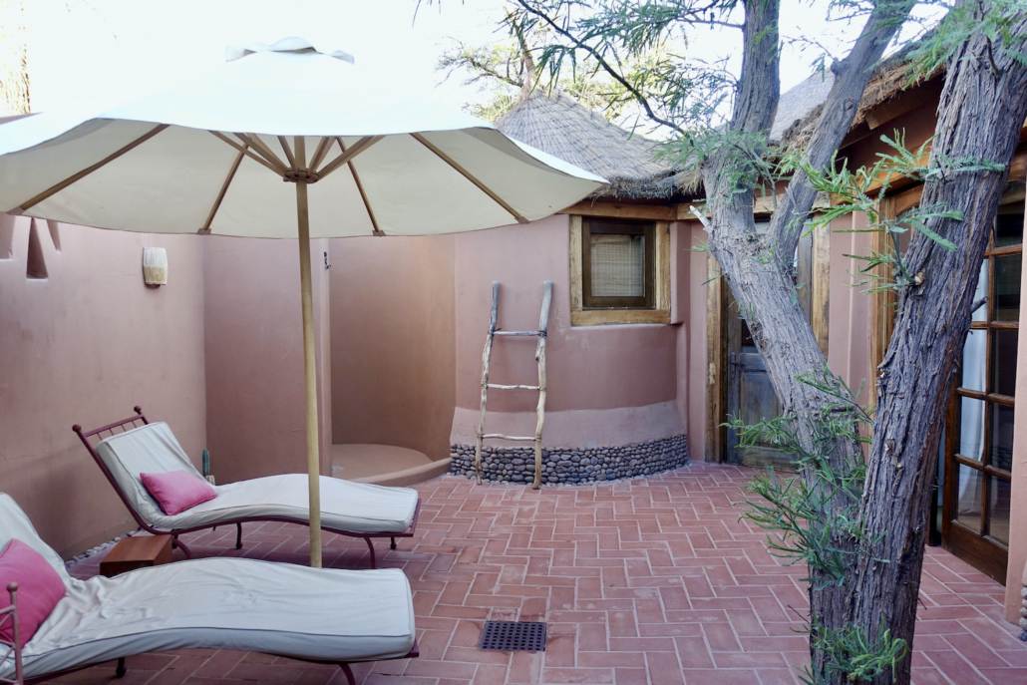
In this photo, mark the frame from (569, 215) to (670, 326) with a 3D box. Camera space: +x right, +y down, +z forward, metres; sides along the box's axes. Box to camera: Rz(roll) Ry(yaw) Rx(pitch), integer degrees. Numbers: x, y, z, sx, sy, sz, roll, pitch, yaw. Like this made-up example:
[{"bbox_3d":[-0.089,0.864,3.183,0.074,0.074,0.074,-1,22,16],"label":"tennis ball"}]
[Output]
[{"bbox_3d":[0.924,-0.619,6.057,0.980,0.940,0.130,-1,2,-22],"label":"frame"}]

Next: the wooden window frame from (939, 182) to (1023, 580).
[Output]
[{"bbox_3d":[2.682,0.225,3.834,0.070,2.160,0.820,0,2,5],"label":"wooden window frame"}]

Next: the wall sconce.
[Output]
[{"bbox_3d":[-2.486,-0.522,4.794,0.095,0.255,0.185,0,2,9],"label":"wall sconce"}]

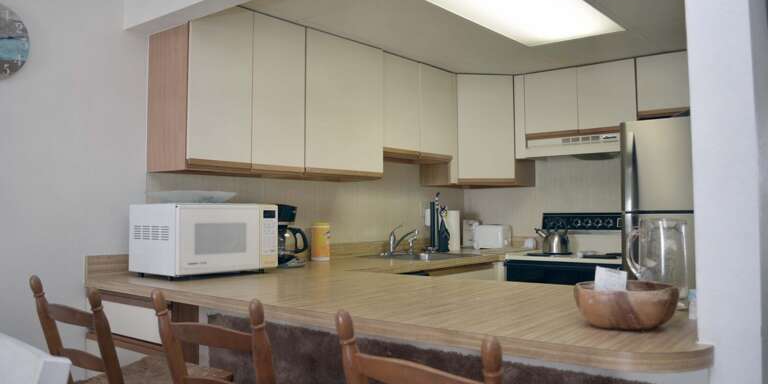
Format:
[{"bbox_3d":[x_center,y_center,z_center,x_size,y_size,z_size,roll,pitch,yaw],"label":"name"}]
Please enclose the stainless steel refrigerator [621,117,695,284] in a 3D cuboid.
[{"bbox_3d":[1.813,0.454,3.518,0.750,1.672,0.730,-2,-3,40],"label":"stainless steel refrigerator"}]

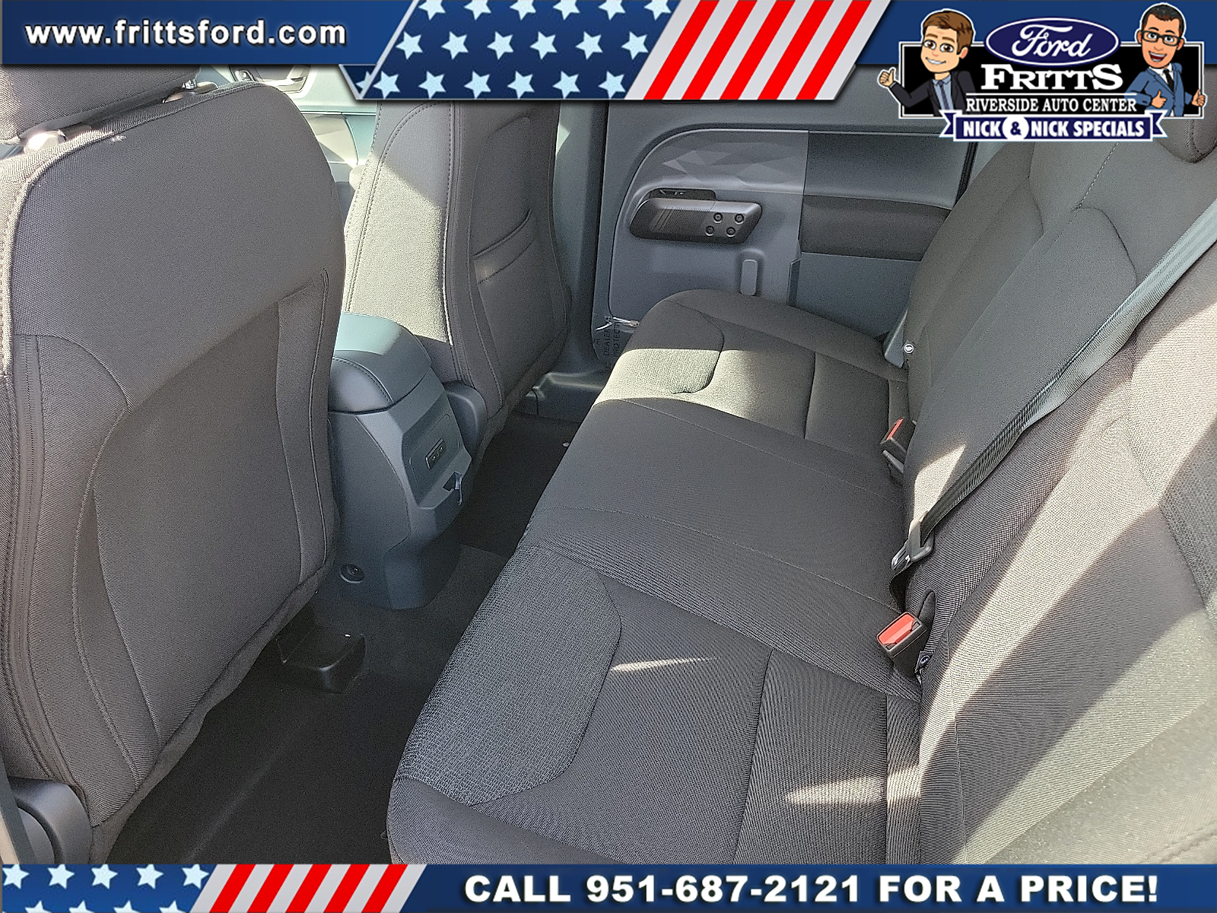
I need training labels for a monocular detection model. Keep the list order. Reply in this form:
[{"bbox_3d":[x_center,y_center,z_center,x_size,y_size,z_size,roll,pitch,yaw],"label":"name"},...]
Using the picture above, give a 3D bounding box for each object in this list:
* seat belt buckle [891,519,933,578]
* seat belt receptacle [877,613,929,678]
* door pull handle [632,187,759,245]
[{"bbox_3d":[0.385,0.112,1.160,0.020,0.078,0.065,25,40,-8],"label":"seat belt buckle"},{"bbox_3d":[0.335,0.212,1.026,0.048,0.068,0.028,-38,41,1],"label":"seat belt receptacle"},{"bbox_3d":[0.167,-0.459,1.755,0.247,0.085,0.050,7,33,13],"label":"door pull handle"}]

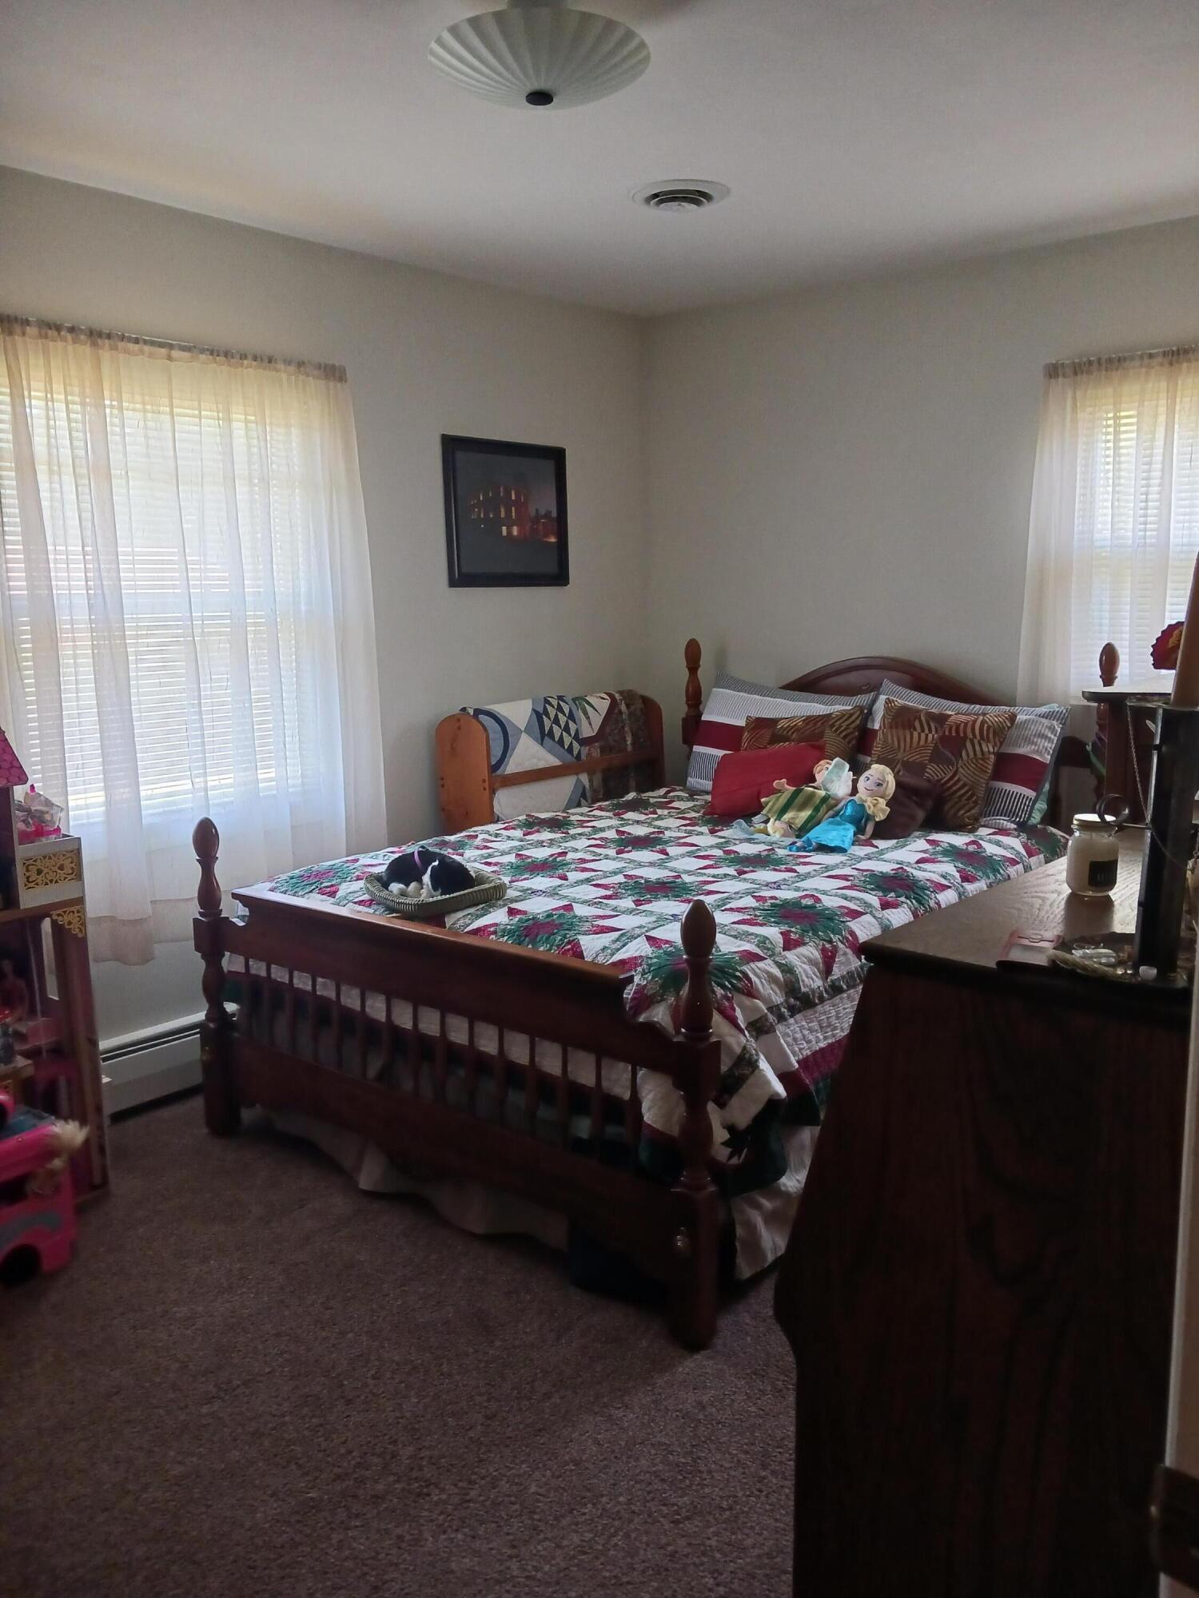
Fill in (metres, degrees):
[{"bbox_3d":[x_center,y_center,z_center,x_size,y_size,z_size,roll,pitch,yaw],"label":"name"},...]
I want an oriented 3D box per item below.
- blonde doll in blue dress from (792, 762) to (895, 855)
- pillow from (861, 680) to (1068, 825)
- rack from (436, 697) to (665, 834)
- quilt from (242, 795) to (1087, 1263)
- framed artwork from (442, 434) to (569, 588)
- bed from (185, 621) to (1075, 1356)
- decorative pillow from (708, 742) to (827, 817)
[{"bbox_3d":[0.672,0.026,3.430,0.401,0.129,0.163,-38,47,-26],"label":"blonde doll in blue dress"},{"bbox_3d":[1.106,-0.137,3.814,0.605,0.408,0.156,12,-11,41],"label":"pillow"},{"bbox_3d":[-0.139,0.135,4.491,0.292,0.957,0.925,7,13,40],"label":"rack"},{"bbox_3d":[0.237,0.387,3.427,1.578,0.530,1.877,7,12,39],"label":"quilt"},{"bbox_3d":[-0.310,-0.986,4.332,0.027,0.490,0.602,7,13,40],"label":"framed artwork"},{"bbox_3d":[0.269,0.195,3.465,1.592,1.167,2.197,7,12,39],"label":"bed"},{"bbox_3d":[0.528,-0.061,3.918,0.364,0.247,0.122,-2,-24,22],"label":"decorative pillow"}]

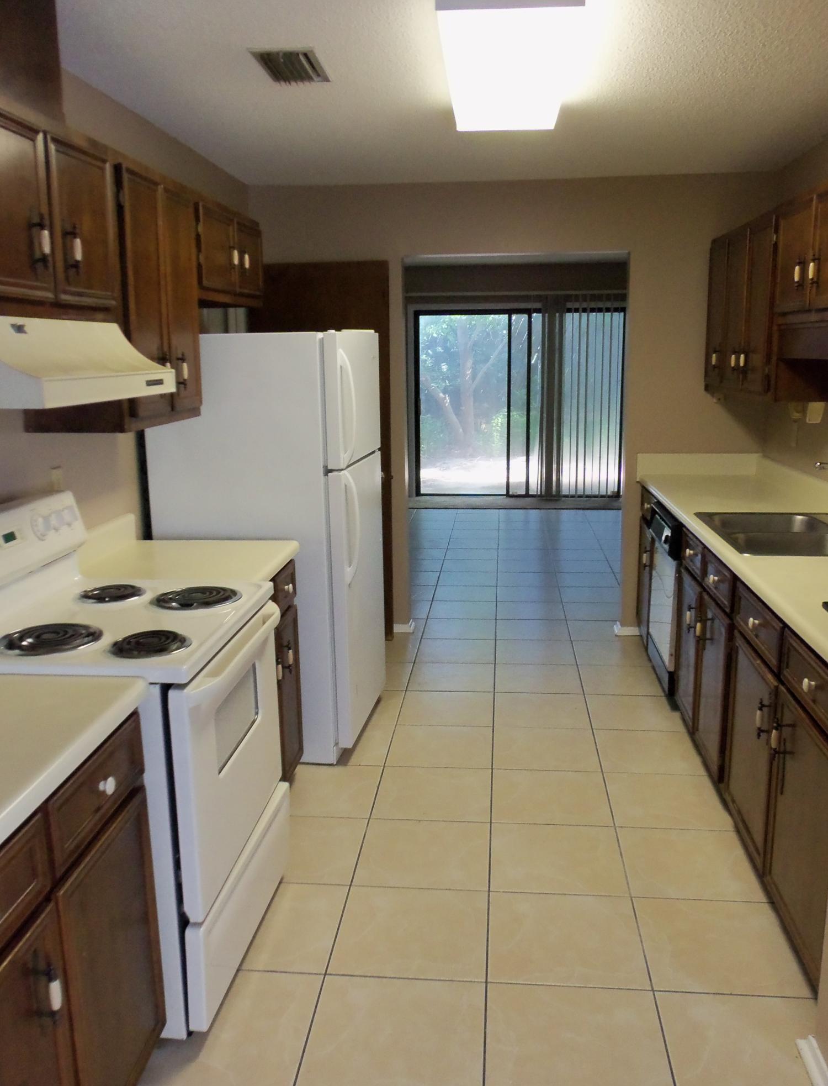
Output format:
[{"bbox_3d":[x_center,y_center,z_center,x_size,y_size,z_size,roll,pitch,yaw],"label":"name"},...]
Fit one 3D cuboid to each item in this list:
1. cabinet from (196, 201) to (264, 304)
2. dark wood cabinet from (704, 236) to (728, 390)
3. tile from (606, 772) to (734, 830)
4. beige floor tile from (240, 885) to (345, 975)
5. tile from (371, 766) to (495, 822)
[{"bbox_3d":[-0.859,-1.126,3.552,0.298,0.348,0.870,0,12,6],"label":"cabinet"},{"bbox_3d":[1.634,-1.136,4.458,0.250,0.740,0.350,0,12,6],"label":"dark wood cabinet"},{"bbox_3d":[0.903,0.917,3.168,0.412,0.012,0.393,0,12,6],"label":"tile"},{"bbox_3d":[-0.415,1.071,2.509,0.414,0.012,0.396,0,12,6],"label":"beige floor tile"},{"bbox_3d":[0.076,0.924,3.287,0.420,0.012,0.399,0,12,6],"label":"tile"}]

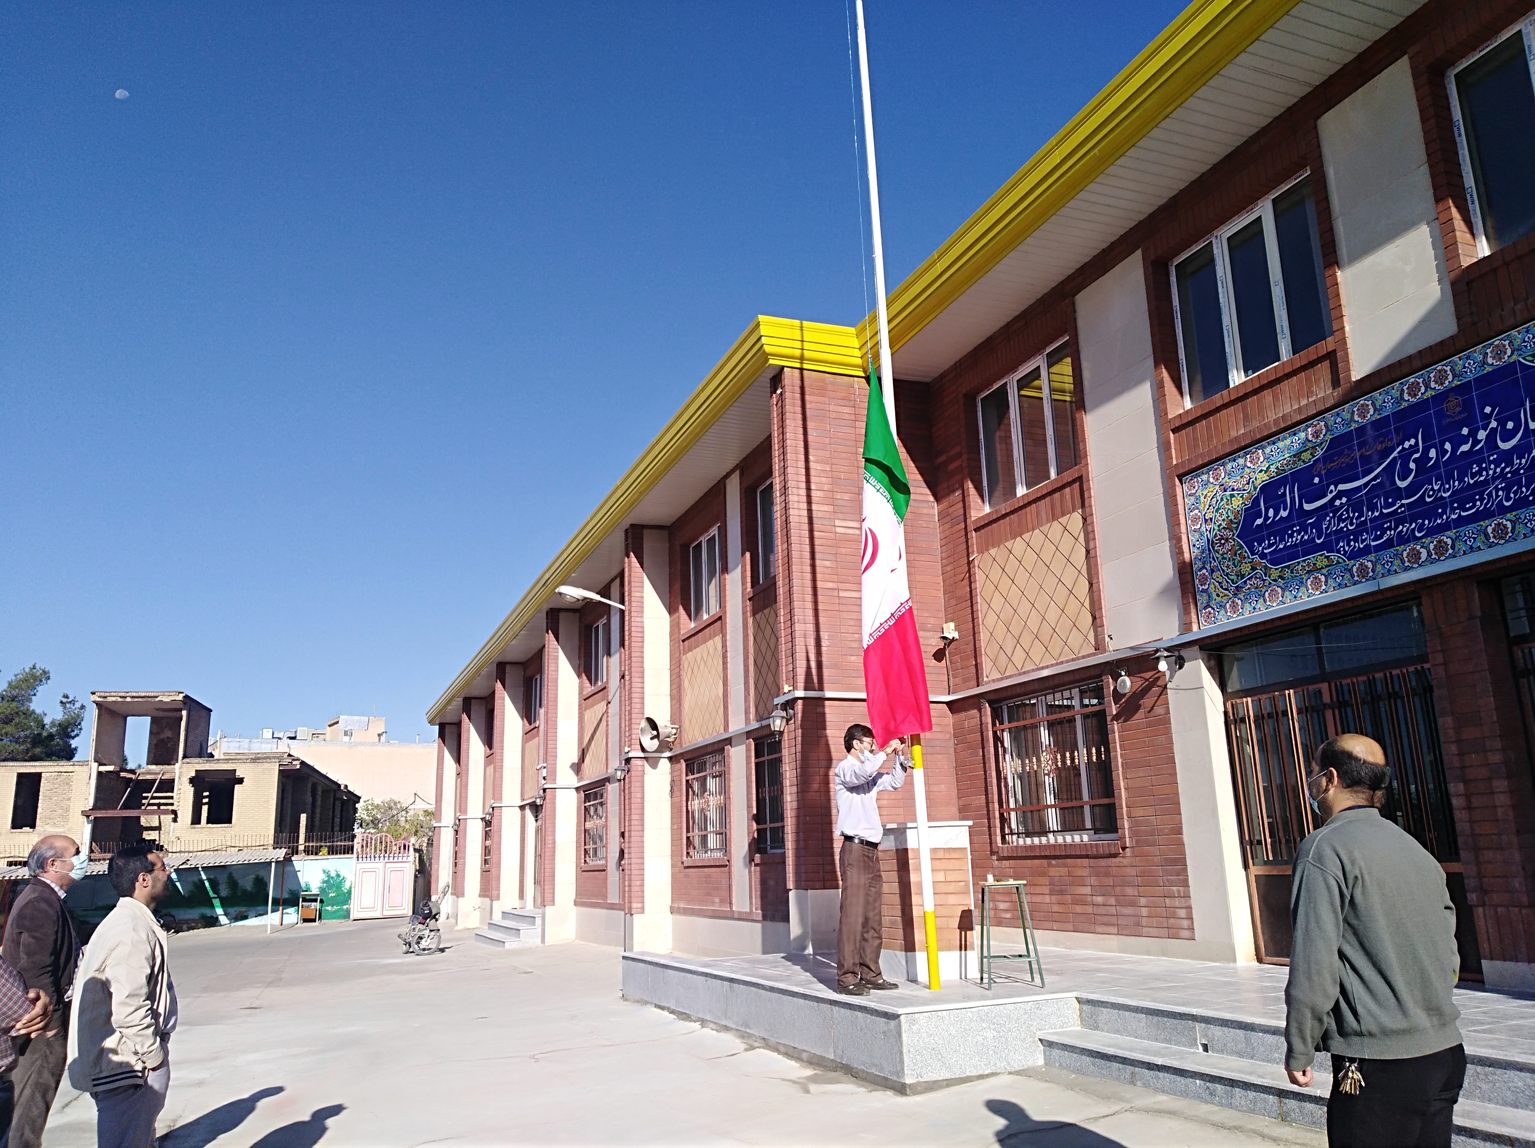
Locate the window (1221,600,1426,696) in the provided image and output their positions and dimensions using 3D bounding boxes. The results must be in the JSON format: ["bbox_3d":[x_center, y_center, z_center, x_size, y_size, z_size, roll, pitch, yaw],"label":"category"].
[{"bbox_3d":[3.998,0.565,8.438,0.100,0.370,1.860,4,-15,-22],"label":"window"}]

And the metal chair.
[{"bbox_3d":[1.601,2.406,7.709,0.380,0.660,0.350,-1,-14,-3],"label":"metal chair"}]

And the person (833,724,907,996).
[{"bbox_3d":[0.708,1.903,7.830,0.540,1.750,0.520,-4,-14,9],"label":"person"}]

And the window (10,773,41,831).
[{"bbox_3d":[-30.216,9.278,47.000,0.950,2.250,0.250,1,-15,-13],"label":"window"}]

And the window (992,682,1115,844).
[{"bbox_3d":[2.715,1.827,10.913,0.150,1.410,1.820,4,-15,-22],"label":"window"}]

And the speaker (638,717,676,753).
[{"bbox_3d":[-1.659,2.458,17.625,0.470,0.510,0.510,11,-19,-41],"label":"speaker"}]

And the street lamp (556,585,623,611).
[{"bbox_3d":[-2.838,0.372,18.321,1.150,0.360,0.260,4,-15,-22],"label":"street lamp"}]

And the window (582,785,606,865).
[{"bbox_3d":[-3.339,4.890,22.341,0.200,1.450,1.800,4,-15,-22],"label":"window"}]

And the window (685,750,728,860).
[{"bbox_3d":[-0.850,3.295,16.297,0.150,1.410,1.800,4,-15,-22],"label":"window"}]

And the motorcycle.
[{"bbox_3d":[-6.485,6.523,21.704,0.920,1.250,0.620,-1,-14,-4],"label":"motorcycle"}]

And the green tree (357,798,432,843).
[{"bbox_3d":[-16.111,12.292,50.000,3.800,5.000,3.600,4,-15,-22],"label":"green tree"}]

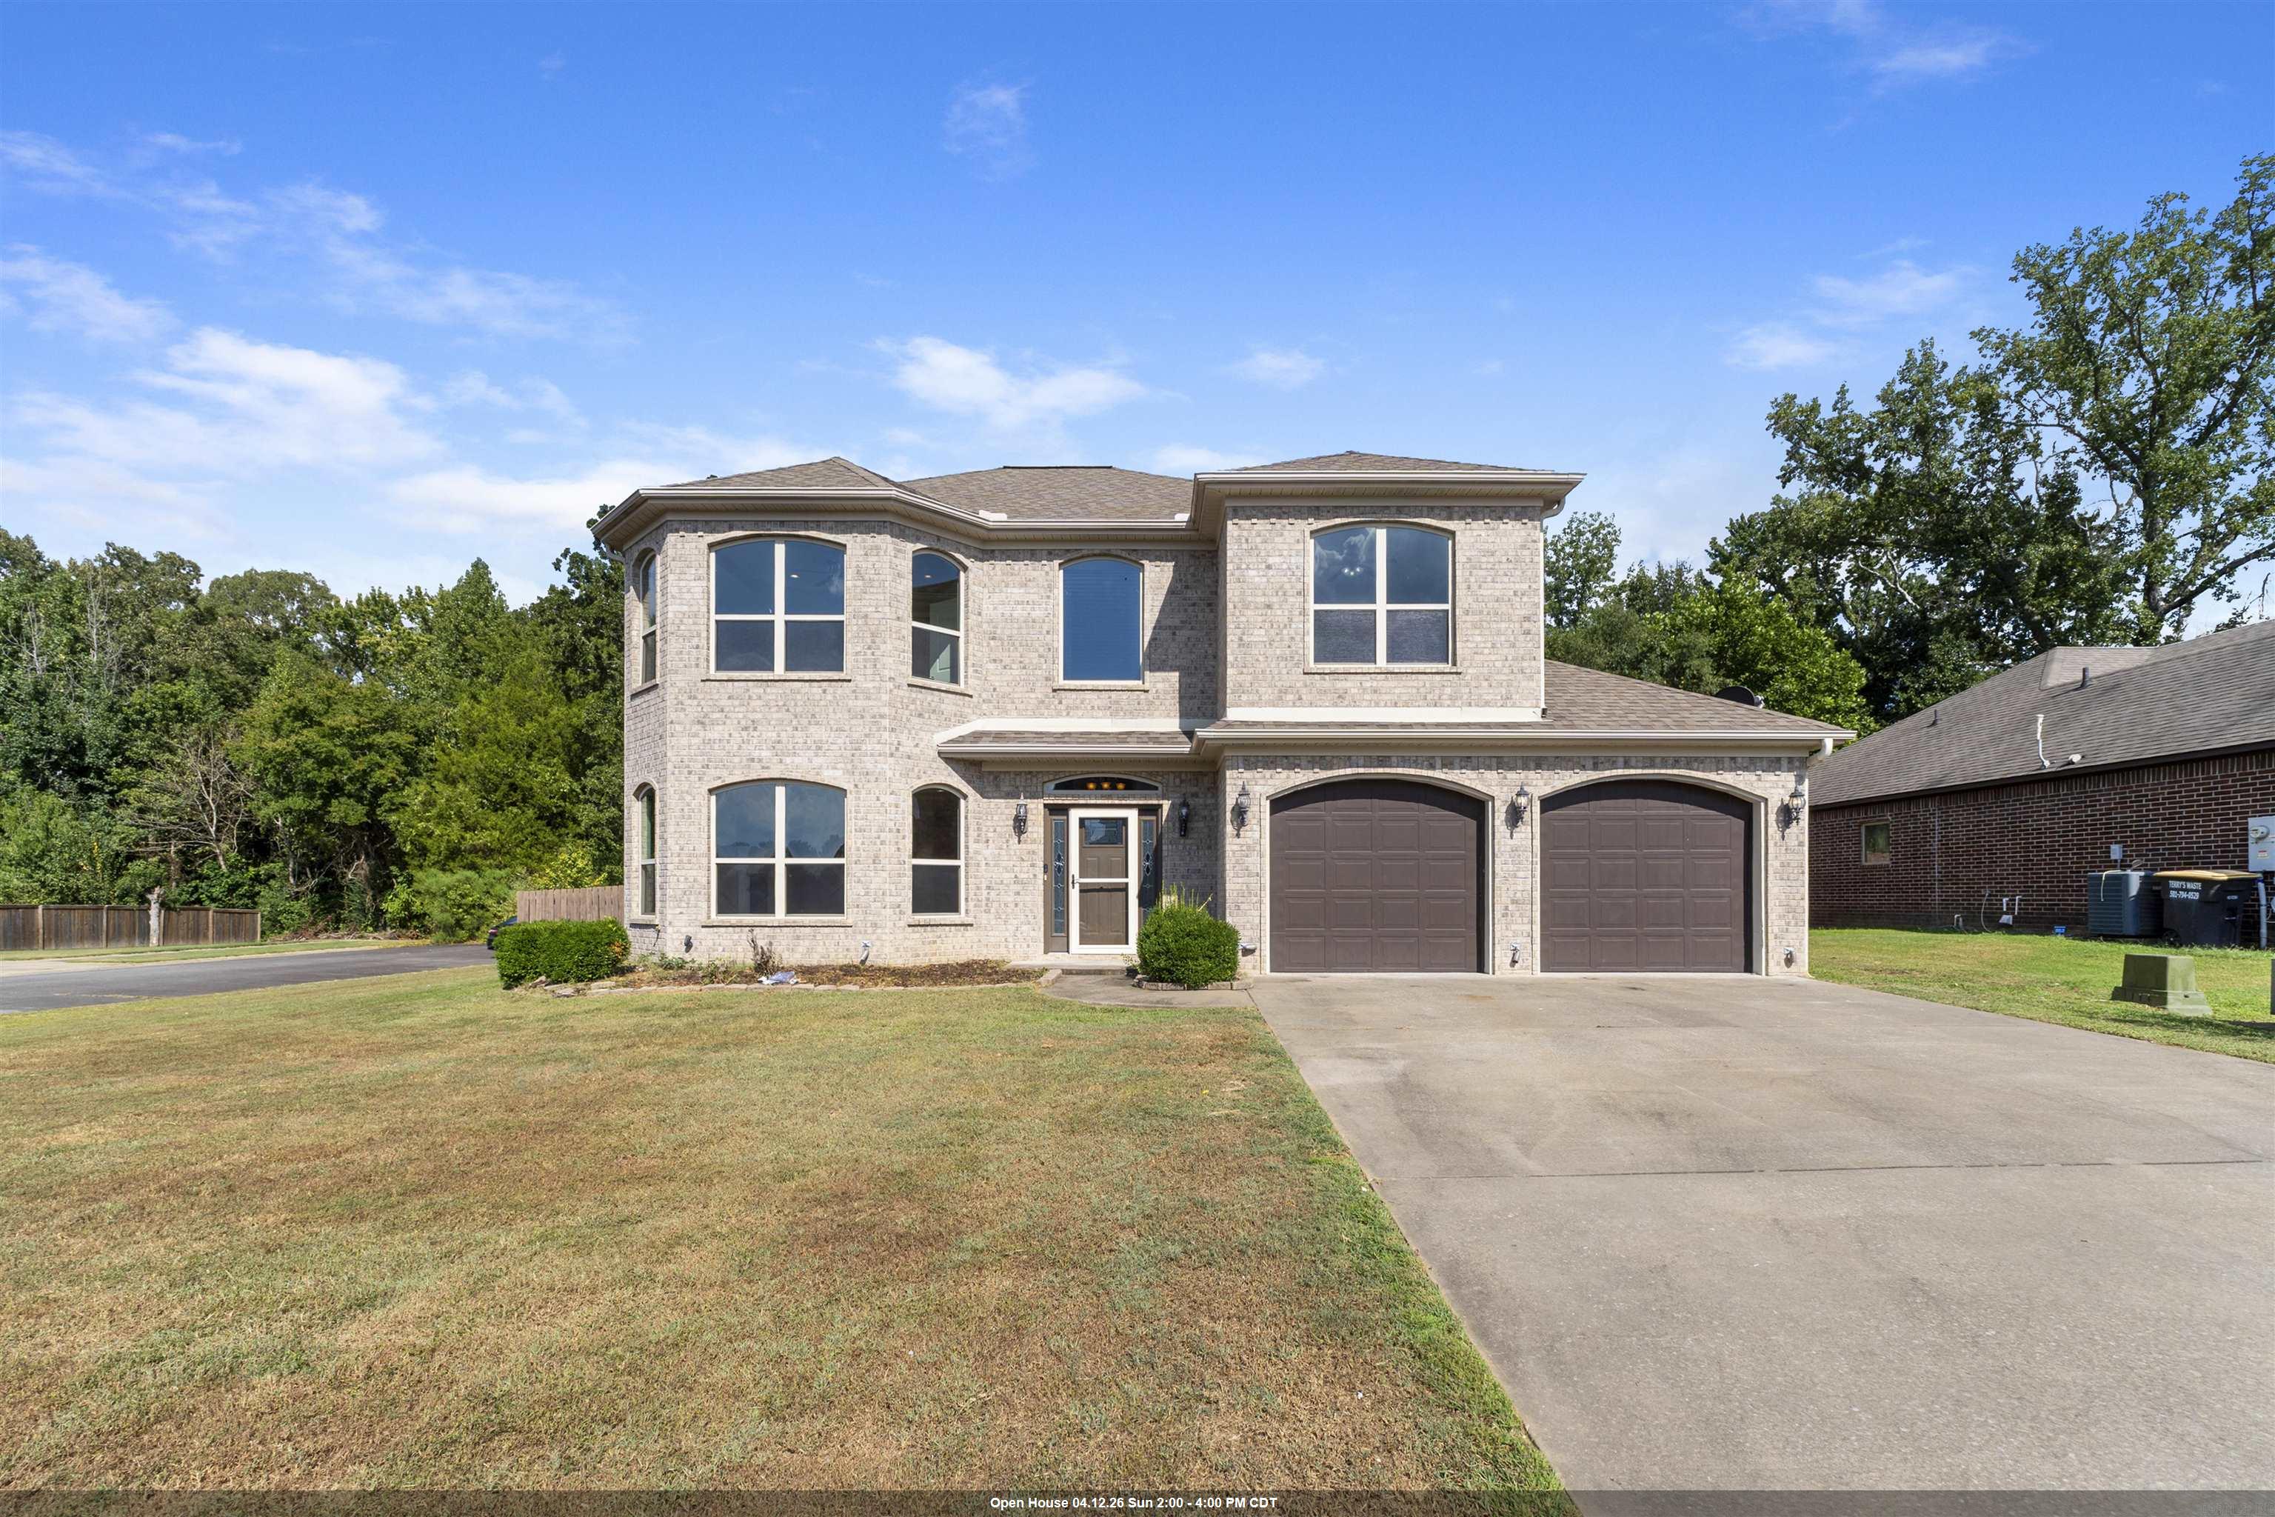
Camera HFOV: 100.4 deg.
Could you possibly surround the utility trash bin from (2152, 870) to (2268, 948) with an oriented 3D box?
[{"bbox_3d":[15.450,2.150,13.650,0.700,1.100,0.860,1,-5,-9],"label":"utility trash bin"}]

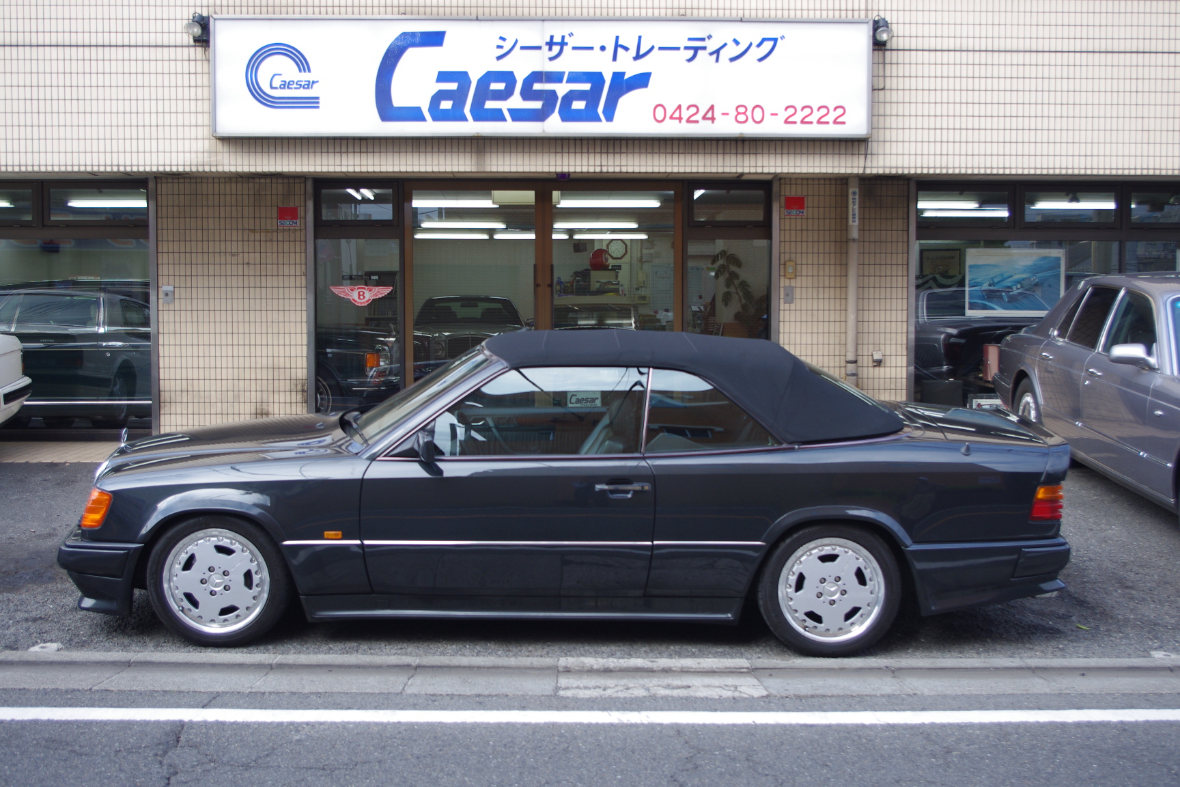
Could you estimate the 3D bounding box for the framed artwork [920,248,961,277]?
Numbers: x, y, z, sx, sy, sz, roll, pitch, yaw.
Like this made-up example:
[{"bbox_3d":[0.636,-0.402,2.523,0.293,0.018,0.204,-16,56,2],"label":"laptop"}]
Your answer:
[{"bbox_3d":[5.784,-2.149,22.628,0.660,0.460,0.030,0,3,-2],"label":"framed artwork"}]

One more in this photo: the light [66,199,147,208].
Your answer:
[{"bbox_3d":[-5.442,-2.189,15.900,1.230,0.100,0.200,0,3,0],"label":"light"}]

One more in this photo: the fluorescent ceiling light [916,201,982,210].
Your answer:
[{"bbox_3d":[3.847,-2.165,15.749,1.210,0.100,0.140,0,3,-2],"label":"fluorescent ceiling light"}]

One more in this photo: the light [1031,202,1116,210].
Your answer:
[{"bbox_3d":[5.685,-2.161,15.850,1.230,0.100,0.200,0,3,0],"label":"light"}]

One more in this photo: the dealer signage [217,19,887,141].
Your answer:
[{"bbox_3d":[-0.352,-2.397,10.477,4.990,0.905,0.190,0,3,-2],"label":"dealer signage"}]

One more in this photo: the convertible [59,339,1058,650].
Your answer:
[{"bbox_3d":[-0.170,0.391,6.898,4.680,1.385,1.790,0,3,-1],"label":"convertible"}]

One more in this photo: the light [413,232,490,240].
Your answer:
[{"bbox_3d":[-2.213,-2.539,22.100,1.230,0.100,0.200,0,3,0],"label":"light"}]

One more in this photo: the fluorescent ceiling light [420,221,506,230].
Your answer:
[{"bbox_3d":[-1.746,-2.328,19.040,1.210,0.100,0.140,0,3,-2],"label":"fluorescent ceiling light"}]

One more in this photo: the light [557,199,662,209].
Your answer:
[{"bbox_3d":[0.216,-2.156,15.648,1.210,0.100,0.140,0,3,-2],"label":"light"}]

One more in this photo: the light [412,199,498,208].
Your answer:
[{"bbox_3d":[-1.645,-2.194,15.900,1.230,0.100,0.200,0,3,0],"label":"light"}]

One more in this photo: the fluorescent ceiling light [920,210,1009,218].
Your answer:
[{"bbox_3d":[4.749,-2.250,17.250,1.230,0.100,0.200,0,3,0],"label":"fluorescent ceiling light"}]

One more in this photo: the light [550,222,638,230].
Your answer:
[{"bbox_3d":[0.089,-2.333,19.101,1.210,0.100,0.140,0,3,-2],"label":"light"}]

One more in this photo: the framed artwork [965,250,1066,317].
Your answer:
[{"bbox_3d":[3.891,-1.017,12.600,0.910,0.635,0.030,0,3,0],"label":"framed artwork"}]

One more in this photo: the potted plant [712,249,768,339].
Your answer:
[{"bbox_3d":[1.535,-0.510,13.600,0.750,1.780,0.720,0,3,0],"label":"potted plant"}]

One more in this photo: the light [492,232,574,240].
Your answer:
[{"bbox_3d":[-0.914,-2.453,21.486,1.210,0.100,0.140,0,3,-2],"label":"light"}]

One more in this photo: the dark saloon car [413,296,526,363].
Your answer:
[{"bbox_3d":[-1.685,-0.640,19.594,1.920,1.480,5.250,0,3,-5],"label":"dark saloon car"}]

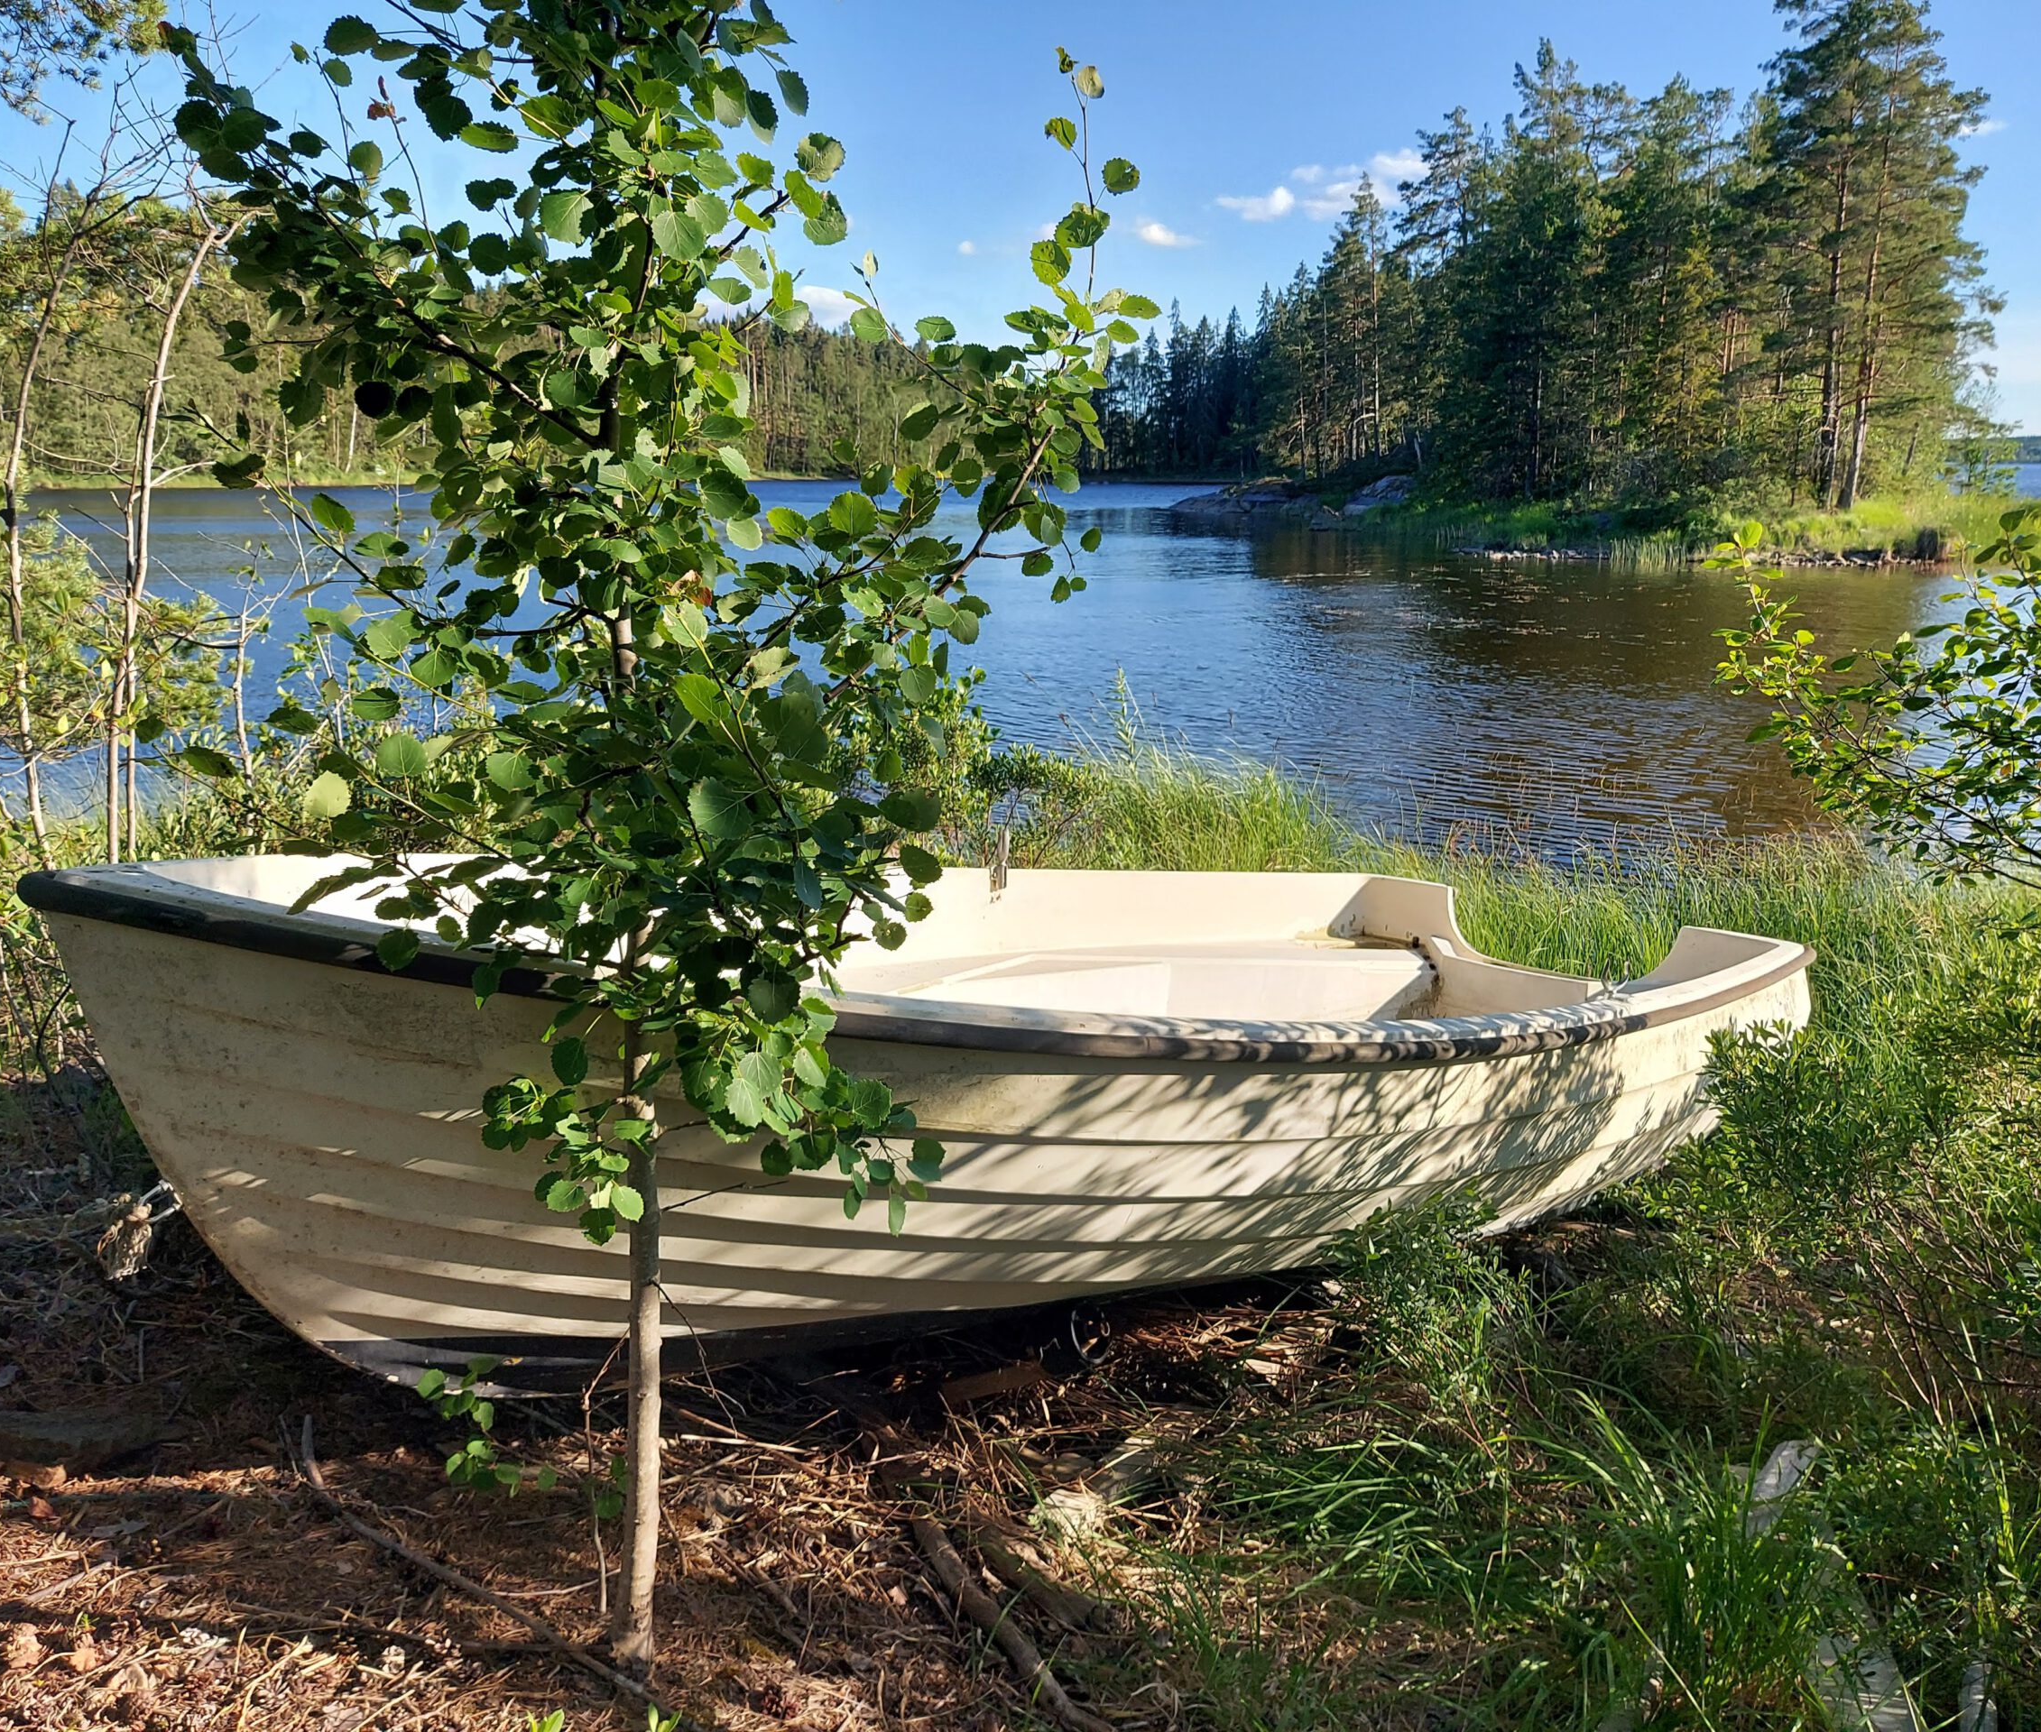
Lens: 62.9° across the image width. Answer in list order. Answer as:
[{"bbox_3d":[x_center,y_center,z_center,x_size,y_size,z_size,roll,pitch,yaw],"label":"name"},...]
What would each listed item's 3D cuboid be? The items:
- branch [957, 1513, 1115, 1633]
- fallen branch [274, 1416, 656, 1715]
[{"bbox_3d":[0.018,0.942,2.251,0.045,0.045,0.309,-10,11,-34],"label":"branch"},{"bbox_3d":[-0.768,0.903,2.179,0.883,0.050,0.093,14,20,40],"label":"fallen branch"}]

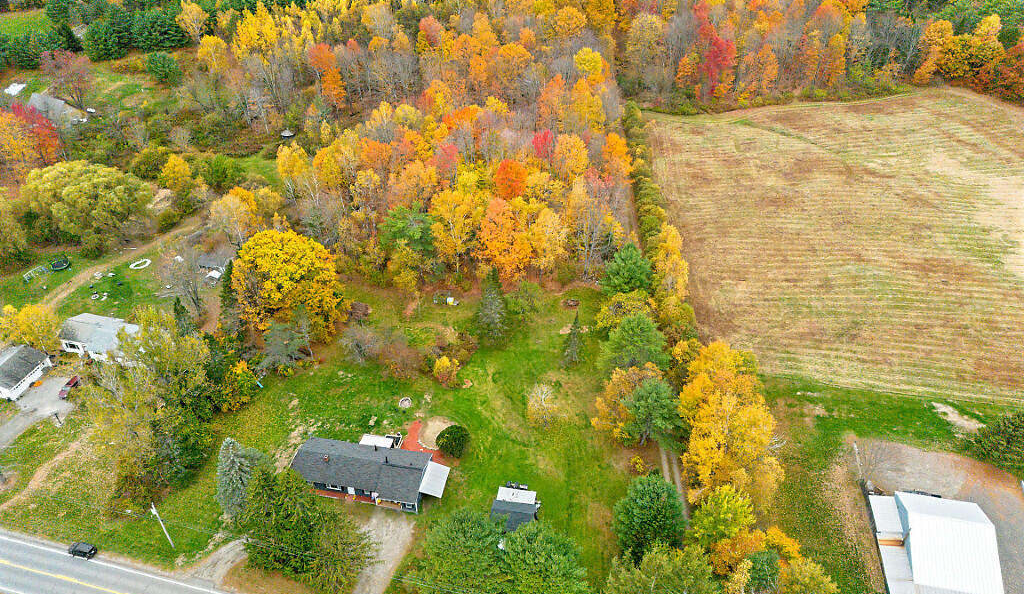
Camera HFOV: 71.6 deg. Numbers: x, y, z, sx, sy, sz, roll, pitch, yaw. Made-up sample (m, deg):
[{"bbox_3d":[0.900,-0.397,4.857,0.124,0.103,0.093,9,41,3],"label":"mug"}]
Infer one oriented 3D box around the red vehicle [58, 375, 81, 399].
[{"bbox_3d":[-85.600,17.448,137.560,1.850,1.700,4.700,4,37,5],"label":"red vehicle"}]

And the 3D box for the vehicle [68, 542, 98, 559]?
[{"bbox_3d":[-65.136,38.616,107.884,4.200,1.680,1.800,9,39,11],"label":"vehicle"}]

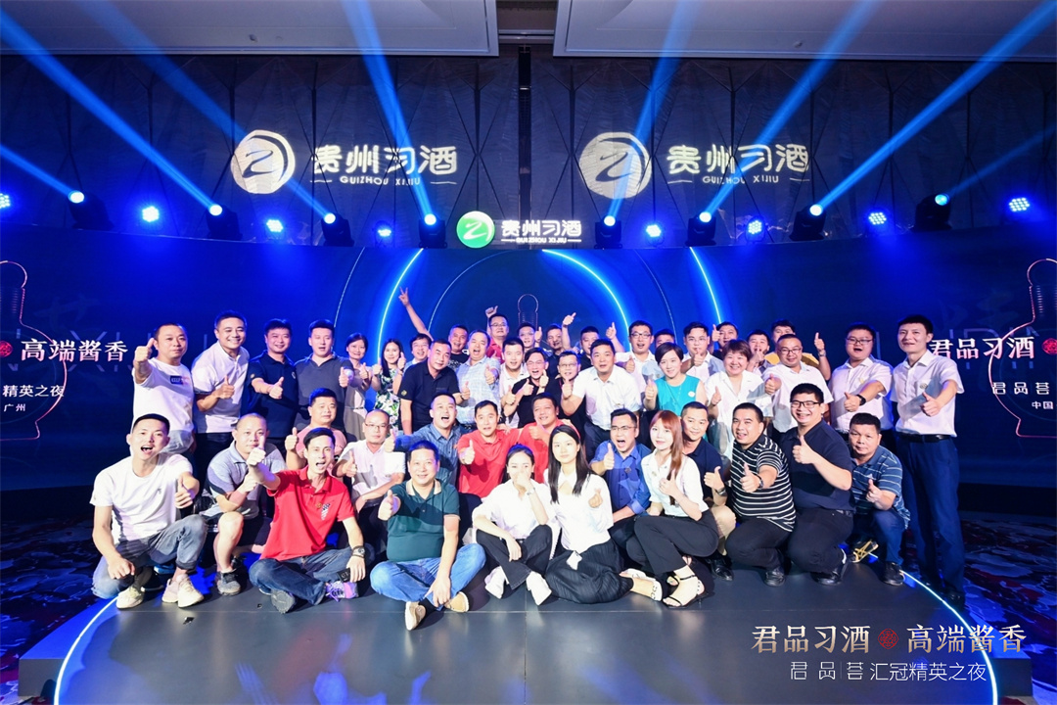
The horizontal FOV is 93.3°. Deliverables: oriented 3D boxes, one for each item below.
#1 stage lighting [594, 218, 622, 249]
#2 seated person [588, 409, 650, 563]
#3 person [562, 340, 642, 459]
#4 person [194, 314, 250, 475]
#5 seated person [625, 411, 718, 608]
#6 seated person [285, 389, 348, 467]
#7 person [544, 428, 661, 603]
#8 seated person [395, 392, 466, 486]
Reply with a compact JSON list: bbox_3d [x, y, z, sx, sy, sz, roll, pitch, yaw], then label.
[{"bbox_3d":[1.082,-1.595,6.770,0.350,0.400,0.320,0,-3,-2],"label":"stage lighting"},{"bbox_3d":[0.651,0.952,3.512,0.500,1.060,0.620,0,-3,8],"label":"seated person"},{"bbox_3d":[0.562,0.716,3.846,0.580,1.570,0.560,-1,-3,10],"label":"person"},{"bbox_3d":[-2.115,0.614,3.451,0.480,1.730,0.420,3,-4,-42],"label":"person"},{"bbox_3d":[0.903,0.916,3.124,0.500,1.090,0.640,-2,-4,38],"label":"seated person"},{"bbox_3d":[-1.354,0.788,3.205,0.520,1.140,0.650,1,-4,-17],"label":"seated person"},{"bbox_3d":[0.448,0.972,3.151,0.680,0.980,0.540,0,-3,5],"label":"person"},{"bbox_3d":[-0.654,0.804,3.254,0.550,1.120,0.680,1,-4,-9],"label":"seated person"}]

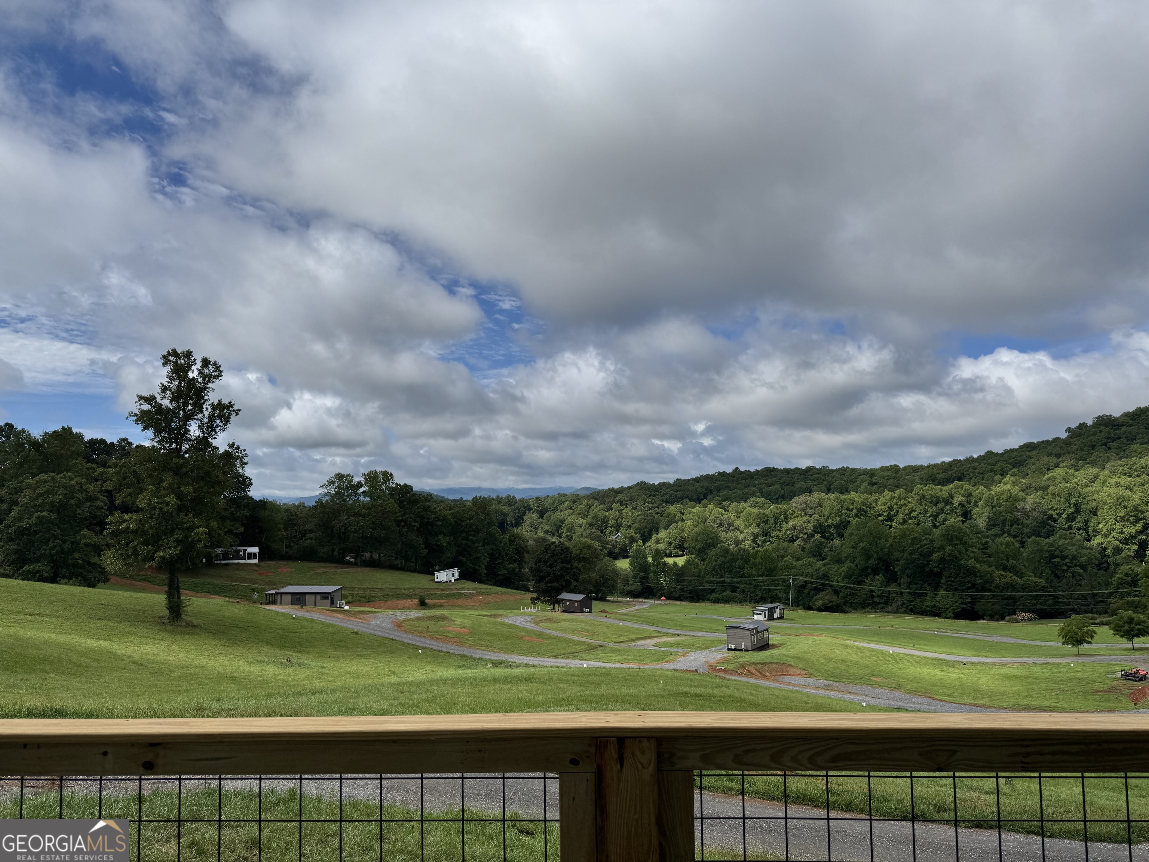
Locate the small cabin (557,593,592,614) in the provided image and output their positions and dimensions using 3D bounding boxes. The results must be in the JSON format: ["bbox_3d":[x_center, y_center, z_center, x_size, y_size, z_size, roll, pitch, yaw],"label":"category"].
[{"bbox_3d":[0.099,38.036,176.000,6.300,3.750,3.800,-4,-7,42],"label":"small cabin"}]

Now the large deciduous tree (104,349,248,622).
[{"bbox_3d":[-33.019,4.559,66.000,11.000,22.500,10.600,2,-5,-27],"label":"large deciduous tree"}]

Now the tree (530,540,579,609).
[{"bbox_3d":[-4.561,33.234,184.000,11.200,15.600,11.000,0,-5,0],"label":"tree"}]

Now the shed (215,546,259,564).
[{"bbox_3d":[-84.575,31.166,200.000,9.700,3.750,3.600,2,-5,-25],"label":"shed"}]

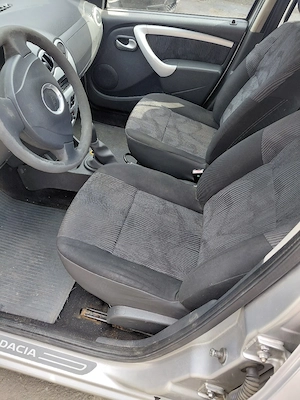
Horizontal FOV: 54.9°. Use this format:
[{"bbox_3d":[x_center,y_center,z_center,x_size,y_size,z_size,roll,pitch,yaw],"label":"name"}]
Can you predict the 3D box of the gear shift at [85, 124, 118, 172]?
[{"bbox_3d":[-0.226,-0.238,1.235,0.165,0.220,0.130,9,46,9],"label":"gear shift"}]

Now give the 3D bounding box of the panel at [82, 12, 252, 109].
[{"bbox_3d":[0.028,-0.750,1.671,0.920,0.570,0.120,9,46,9],"label":"panel"}]

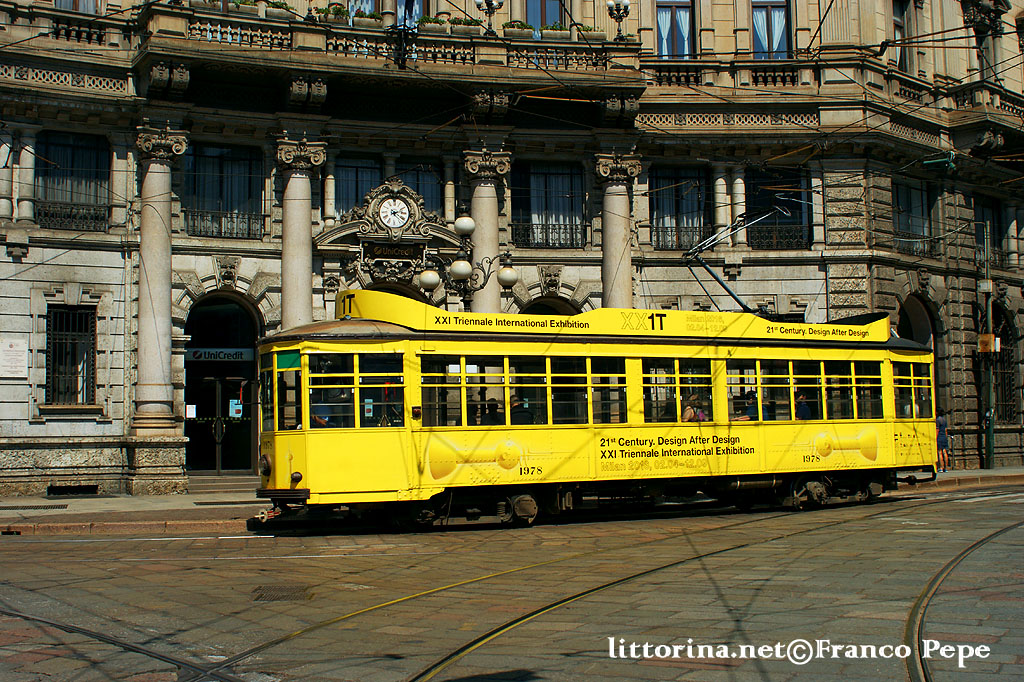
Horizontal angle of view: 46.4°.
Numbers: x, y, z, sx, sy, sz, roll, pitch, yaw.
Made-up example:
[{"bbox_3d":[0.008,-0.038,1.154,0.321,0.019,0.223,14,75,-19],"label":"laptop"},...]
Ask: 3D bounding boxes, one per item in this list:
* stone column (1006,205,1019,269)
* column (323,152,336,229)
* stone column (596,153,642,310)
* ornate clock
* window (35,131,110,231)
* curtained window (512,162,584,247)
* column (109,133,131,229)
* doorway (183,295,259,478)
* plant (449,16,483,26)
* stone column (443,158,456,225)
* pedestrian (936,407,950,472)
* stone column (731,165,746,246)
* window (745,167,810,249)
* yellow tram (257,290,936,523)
[{"bbox_3d":[15.624,-3.262,37.278,0.380,2.020,0.380,3,-6,-41],"label":"stone column"},{"bbox_3d":[-4.671,-3.855,30.567,0.359,1.970,0.360,0,-4,-18],"label":"column"},{"bbox_3d":[2.806,-1.262,31.482,1.170,7.090,1.170,-1,-4,-6],"label":"stone column"},{"bbox_3d":[-2.763,-3.024,28.100,0.763,0.762,0.250,0,-5,-17],"label":"ornate clock"},{"bbox_3d":[-10.331,-3.773,28.072,1.660,2.330,0.300,1,-5,-26],"label":"window"},{"bbox_3d":[0.963,-3.679,32.216,2.035,2.415,0.250,0,-4,-10],"label":"curtained window"},{"bbox_3d":[-8.831,-3.601,26.845,0.476,2.184,0.400,2,-5,-28],"label":"column"},{"bbox_3d":[-7.090,1.024,29.299,1.851,4.453,0.500,1,-5,-25],"label":"doorway"},{"bbox_3d":[-1.178,-8.094,30.253,0.860,0.250,0.330,0,-5,-10],"label":"plant"},{"bbox_3d":[-1.600,-3.665,30.711,0.400,2.080,0.400,0,-5,-10],"label":"stone column"},{"bbox_3d":[11.421,2.615,31.700,0.460,1.746,0.330,-4,-6,33],"label":"pedestrian"},{"bbox_3d":[6.106,-3.621,32.152,0.430,2.180,0.430,-1,-5,-2],"label":"stone column"},{"bbox_3d":[6.813,-3.413,30.700,1.712,2.157,0.300,-1,-5,-2],"label":"window"},{"bbox_3d":[2.205,1.241,21.035,13.800,3.680,2.380,1,-5,-28],"label":"yellow tram"}]

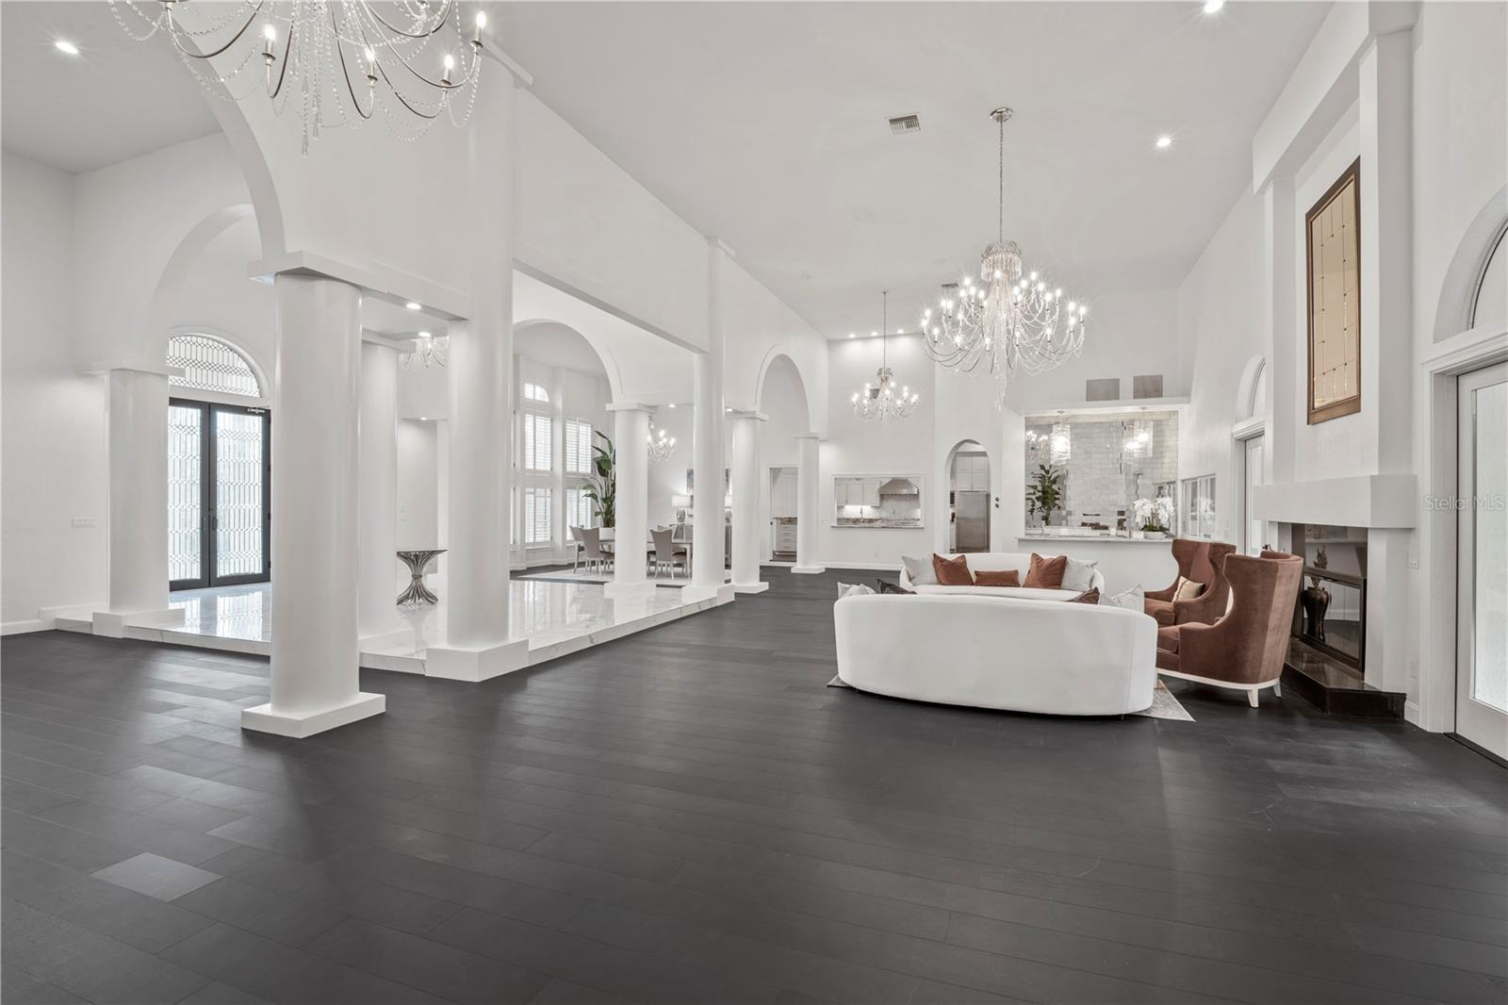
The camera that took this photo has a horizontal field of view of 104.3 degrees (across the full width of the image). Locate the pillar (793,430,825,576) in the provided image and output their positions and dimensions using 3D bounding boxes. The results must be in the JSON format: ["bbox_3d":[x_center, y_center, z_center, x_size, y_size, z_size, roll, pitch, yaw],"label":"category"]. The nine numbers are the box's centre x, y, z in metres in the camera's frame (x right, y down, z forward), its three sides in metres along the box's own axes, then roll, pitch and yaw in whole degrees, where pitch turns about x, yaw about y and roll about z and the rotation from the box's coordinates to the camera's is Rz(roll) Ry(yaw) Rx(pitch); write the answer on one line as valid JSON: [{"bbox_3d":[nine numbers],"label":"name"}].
[{"bbox_3d":[1.256,0.031,13.001,0.560,3.030,0.560,0,0,24],"label":"pillar"}]

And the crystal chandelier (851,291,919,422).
[{"bbox_3d":[2.290,-2.550,10.260,1.200,2.290,1.200,0,0,22],"label":"crystal chandelier"}]

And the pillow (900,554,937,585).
[{"bbox_3d":[2.223,0.908,7.900,0.450,0.440,0.180,1,-15,-4],"label":"pillow"}]

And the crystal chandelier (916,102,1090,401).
[{"bbox_3d":[2.417,-2.375,5.719,1.420,2.920,1.420,0,0,22],"label":"crystal chandelier"}]

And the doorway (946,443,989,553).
[{"bbox_3d":[4.450,0.135,12.200,0.200,2.800,1.100,0,0,-28],"label":"doorway"}]

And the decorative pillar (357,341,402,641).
[{"bbox_3d":[-3.749,-0.066,5.695,0.550,2.900,0.550,0,0,24],"label":"decorative pillar"}]

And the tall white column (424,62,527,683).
[{"bbox_3d":[-2.407,-1.160,5.119,0.560,5.260,0.560,0,0,22],"label":"tall white column"}]

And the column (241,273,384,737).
[{"bbox_3d":[-2.980,0.000,3.990,0.540,2.960,0.530,0,0,22],"label":"column"}]

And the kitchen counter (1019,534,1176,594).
[{"bbox_3d":[5.330,1.020,9.220,2.400,0.920,0.700,0,0,18],"label":"kitchen counter"}]

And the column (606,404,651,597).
[{"bbox_3d":[-1.943,-0.058,9.434,0.560,2.900,0.560,0,0,24],"label":"column"}]

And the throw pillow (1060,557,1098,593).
[{"bbox_3d":[3.820,0.858,6.943,0.470,0.440,0.170,0,-19,25],"label":"throw pillow"}]

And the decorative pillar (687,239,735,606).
[{"bbox_3d":[-0.650,-1.130,8.809,0.560,5.260,0.560,0,0,22],"label":"decorative pillar"}]

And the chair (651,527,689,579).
[{"bbox_3d":[-1.750,1.054,12.000,0.520,0.980,0.600,0,0,24],"label":"chair"}]

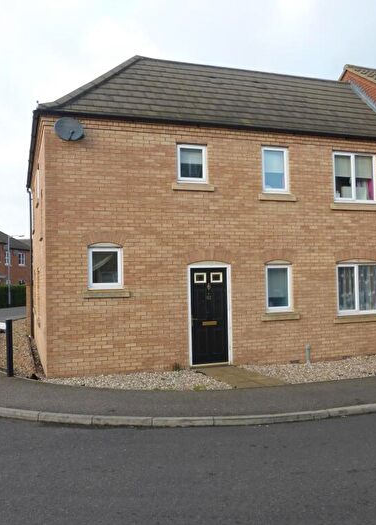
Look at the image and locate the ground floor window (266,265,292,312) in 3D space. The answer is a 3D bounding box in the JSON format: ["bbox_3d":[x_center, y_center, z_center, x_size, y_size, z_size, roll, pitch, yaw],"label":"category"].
[{"bbox_3d":[1.959,0.564,10.496,0.635,1.017,0.080,-1,-1,-18],"label":"ground floor window"}]

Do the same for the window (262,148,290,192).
[{"bbox_3d":[1.897,-1.992,10.548,0.630,0.978,0.080,-1,-1,-18],"label":"window"}]

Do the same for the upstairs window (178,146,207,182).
[{"bbox_3d":[0.077,-2.011,9.947,0.637,0.791,0.080,-1,-1,-18],"label":"upstairs window"}]

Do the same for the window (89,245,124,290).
[{"bbox_3d":[-1.580,0.108,9.338,0.659,0.810,0.080,-1,-1,-18],"label":"window"}]

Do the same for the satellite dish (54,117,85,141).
[{"bbox_3d":[-2.166,-2.440,8.869,0.530,0.440,0.320,0,-1,-28],"label":"satellite dish"}]

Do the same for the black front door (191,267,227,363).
[{"bbox_3d":[0.448,1.106,9.985,0.828,1.984,0.070,-1,-1,-18],"label":"black front door"}]

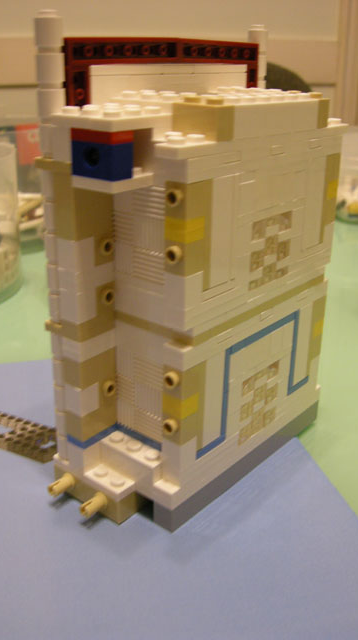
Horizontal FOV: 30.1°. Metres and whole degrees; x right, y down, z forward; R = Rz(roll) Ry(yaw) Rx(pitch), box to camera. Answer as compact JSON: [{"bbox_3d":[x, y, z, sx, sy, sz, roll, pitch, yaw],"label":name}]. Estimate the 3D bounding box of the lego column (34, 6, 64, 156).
[{"bbox_3d":[-0.036,-0.066,0.188,0.008,0.040,0.008,1,22,0],"label":"lego column"}]

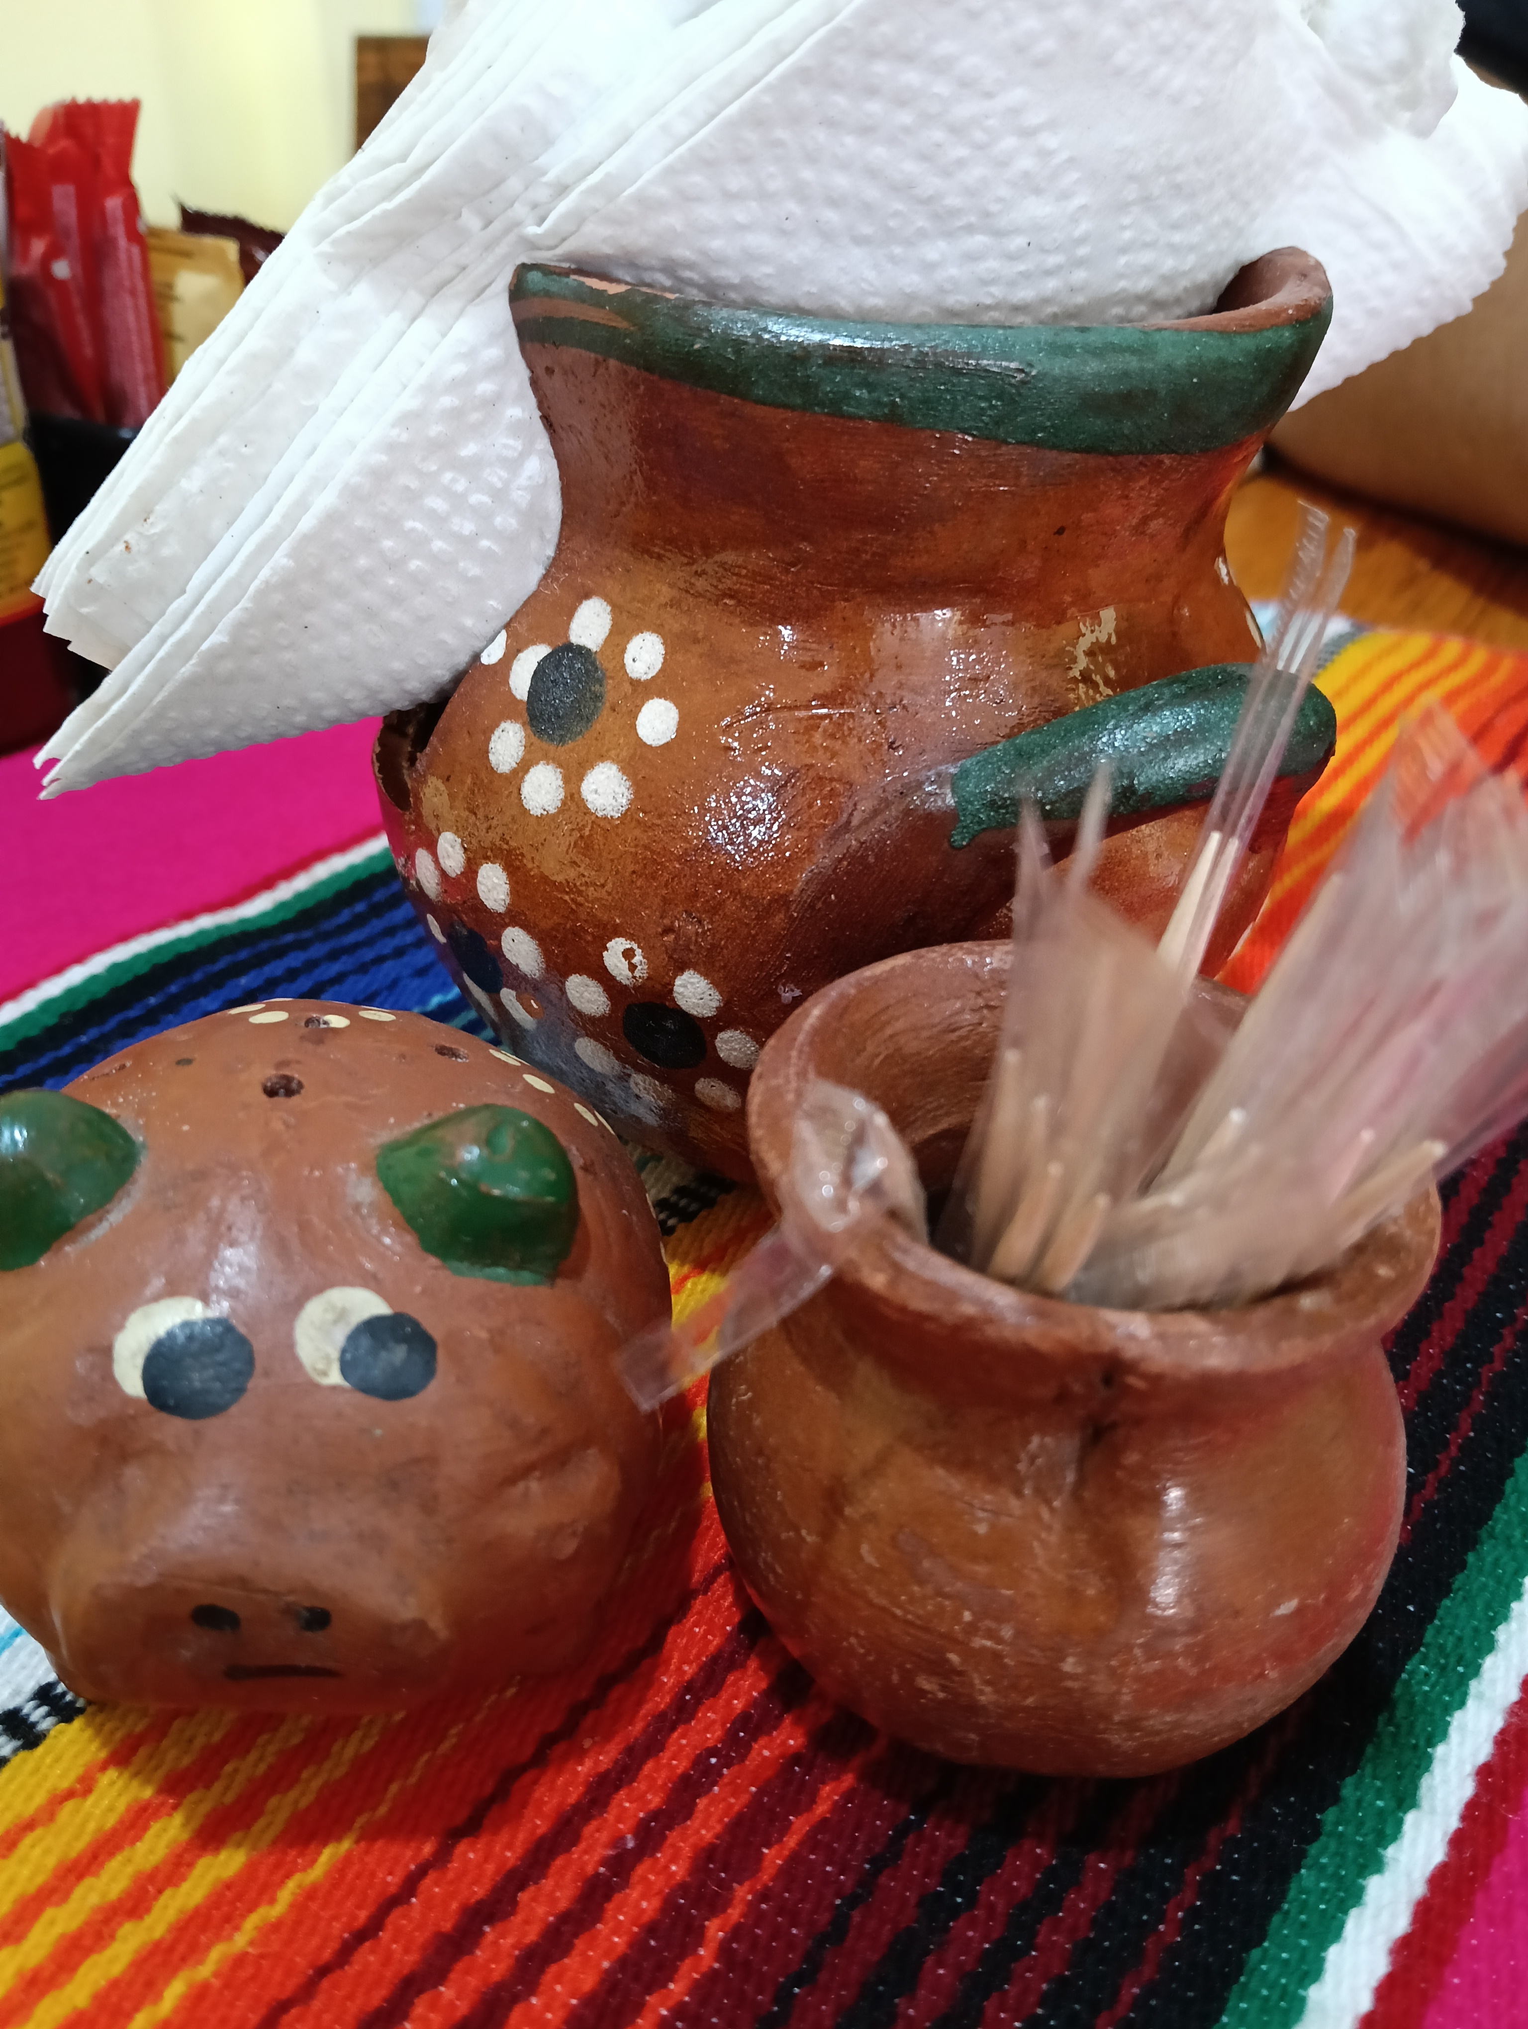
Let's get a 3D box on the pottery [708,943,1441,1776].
[{"bbox_3d":[0.025,0.033,0.140,0.061,0.058,0.061,2,34,-2],"label":"pottery"}]

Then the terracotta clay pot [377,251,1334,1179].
[{"bbox_3d":[0.010,-0.035,0.195,0.112,0.108,0.123,2,34,-2],"label":"terracotta clay pot"}]

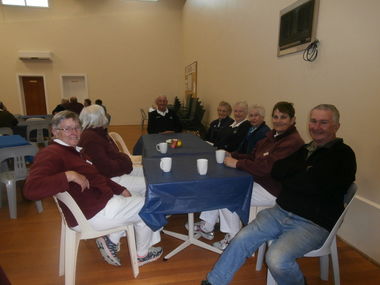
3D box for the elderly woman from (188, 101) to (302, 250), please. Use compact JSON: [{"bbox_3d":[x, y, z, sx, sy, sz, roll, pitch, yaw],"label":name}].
[{"bbox_3d":[0.480,0.300,2.375,0.920,1.280,0.520,-3,12,-14],"label":"elderly woman"}]

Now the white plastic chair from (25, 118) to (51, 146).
[{"bbox_3d":[-3.140,-0.081,5.511,0.480,0.800,0.520,-6,13,-29],"label":"white plastic chair"}]

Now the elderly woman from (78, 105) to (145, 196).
[{"bbox_3d":[-0.640,0.267,2.542,0.770,1.270,0.500,-4,12,-18],"label":"elderly woman"}]

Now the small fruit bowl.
[{"bbox_3d":[-0.180,0.011,3.133,0.180,0.080,0.180,0,11,0],"label":"small fruit bowl"}]

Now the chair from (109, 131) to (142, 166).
[{"bbox_3d":[-0.860,0.271,3.746,0.520,0.800,0.480,-2,12,-11],"label":"chair"}]

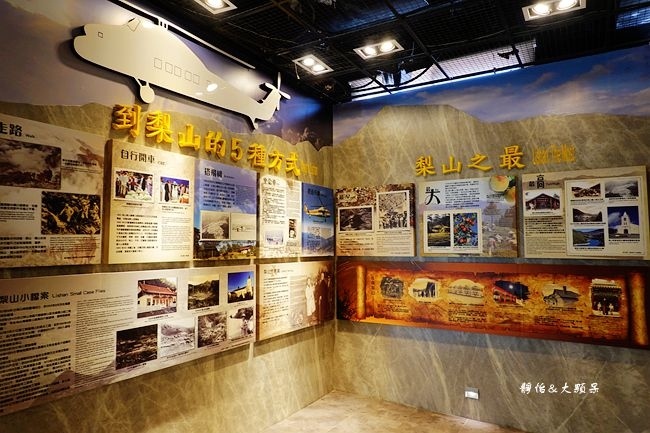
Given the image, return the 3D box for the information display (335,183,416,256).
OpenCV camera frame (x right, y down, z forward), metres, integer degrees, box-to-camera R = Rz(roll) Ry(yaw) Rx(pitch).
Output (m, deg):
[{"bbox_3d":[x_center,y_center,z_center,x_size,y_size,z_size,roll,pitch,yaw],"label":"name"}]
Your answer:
[{"bbox_3d":[0.513,0.048,4.444,0.890,0.724,0.045,-2,-4,32],"label":"information display"}]

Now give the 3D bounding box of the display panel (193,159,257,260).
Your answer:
[{"bbox_3d":[-0.748,-0.029,3.330,0.045,0.713,0.631,-2,-4,32],"label":"display panel"}]

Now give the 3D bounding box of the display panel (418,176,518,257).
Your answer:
[{"bbox_3d":[1.295,0.018,3.955,0.862,0.715,0.045,-2,-4,32],"label":"display panel"}]

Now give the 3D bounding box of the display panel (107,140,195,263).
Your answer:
[{"bbox_3d":[-1.095,-0.067,2.767,0.055,0.717,0.606,-2,-4,32],"label":"display panel"}]

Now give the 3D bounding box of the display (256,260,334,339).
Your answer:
[{"bbox_3d":[-0.236,0.749,4.101,0.045,0.627,1.241,-2,-4,32],"label":"display"}]

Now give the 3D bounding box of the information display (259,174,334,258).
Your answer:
[{"bbox_3d":[-0.237,0.035,4.143,0.045,0.710,1.241,-2,-4,32],"label":"information display"}]

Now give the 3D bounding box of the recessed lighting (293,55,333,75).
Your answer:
[{"bbox_3d":[-0.095,-1.320,3.701,0.199,0.080,0.360,-2,-4,32],"label":"recessed lighting"}]

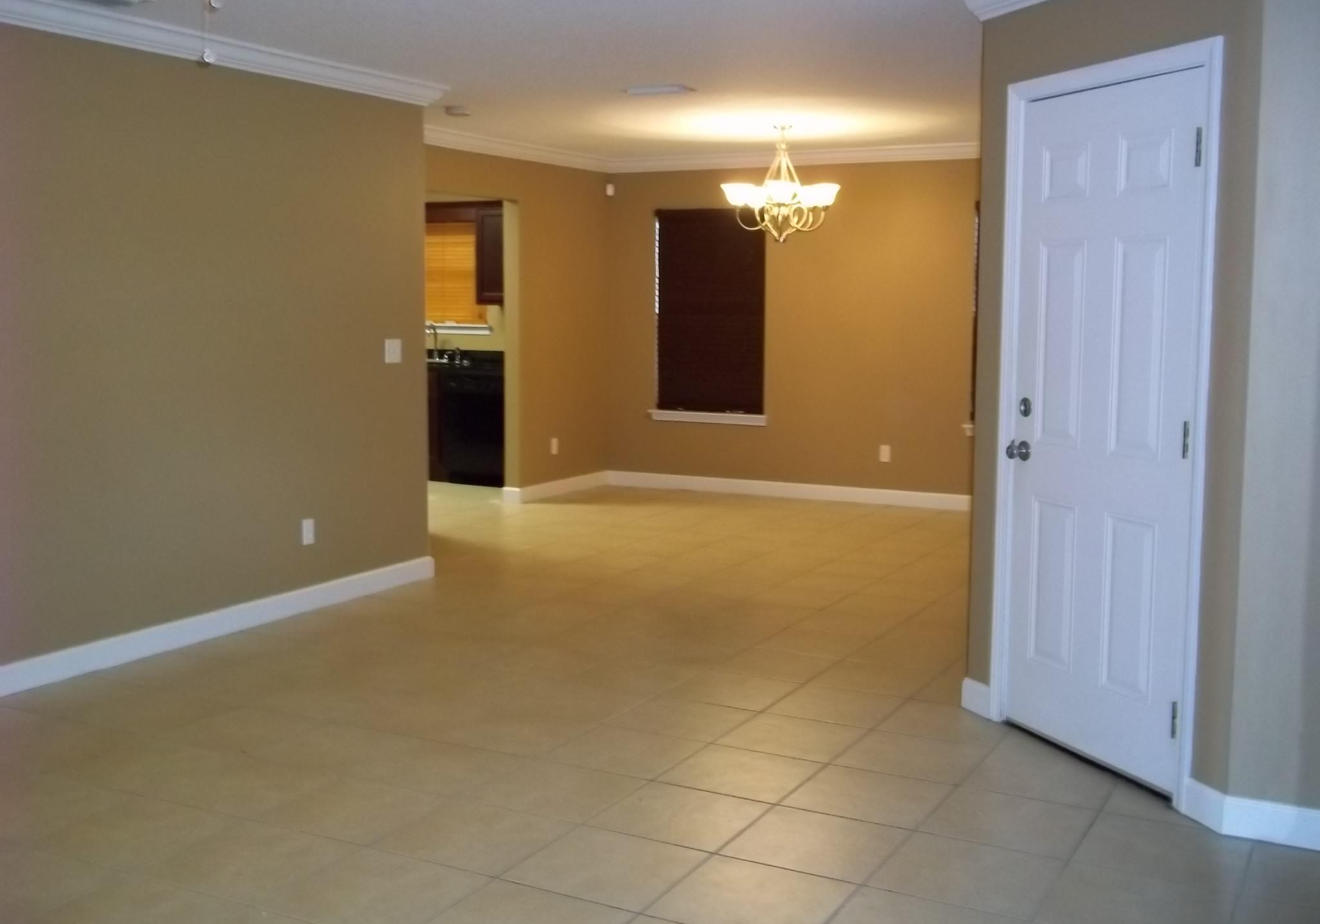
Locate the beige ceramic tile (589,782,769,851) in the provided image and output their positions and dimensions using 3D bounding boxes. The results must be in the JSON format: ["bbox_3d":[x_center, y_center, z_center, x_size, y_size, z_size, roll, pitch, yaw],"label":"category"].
[{"bbox_3d":[0.058,0.981,3.805,0.400,0.010,0.400,4,7,28],"label":"beige ceramic tile"}]

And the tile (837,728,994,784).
[{"bbox_3d":[0.793,0.929,4.327,0.400,0.010,0.400,4,7,28],"label":"tile"}]

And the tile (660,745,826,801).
[{"bbox_3d":[0.250,0.945,4.158,0.398,0.012,0.398,4,7,28],"label":"tile"}]

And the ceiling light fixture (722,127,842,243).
[{"bbox_3d":[0.742,-1.694,8.396,0.710,0.710,0.710,0,6,0],"label":"ceiling light fixture"}]

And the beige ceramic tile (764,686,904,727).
[{"bbox_3d":[0.630,0.867,4.864,0.398,0.012,0.398,4,7,28],"label":"beige ceramic tile"}]

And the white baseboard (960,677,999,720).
[{"bbox_3d":[1.113,0.825,4.776,0.018,0.108,0.195,-2,7,-21],"label":"white baseboard"}]

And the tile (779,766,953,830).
[{"bbox_3d":[0.607,0.970,3.976,0.385,0.012,0.385,4,7,28],"label":"tile"}]

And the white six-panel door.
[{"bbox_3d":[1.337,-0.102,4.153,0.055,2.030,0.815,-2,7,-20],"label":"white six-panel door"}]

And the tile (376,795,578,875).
[{"bbox_3d":[-0.487,0.996,3.647,0.385,0.012,0.385,4,7,28],"label":"tile"}]

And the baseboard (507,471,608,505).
[{"bbox_3d":[-0.733,0.176,10.232,0.140,0.107,1.222,4,7,28],"label":"baseboard"}]

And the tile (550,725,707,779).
[{"bbox_3d":[-0.107,0.918,4.322,0.400,0.012,0.400,4,7,28],"label":"tile"}]

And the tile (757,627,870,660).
[{"bbox_3d":[0.648,0.766,5.767,0.400,0.010,0.400,4,7,28],"label":"tile"}]

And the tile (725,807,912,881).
[{"bbox_3d":[0.416,1.008,3.618,0.385,0.012,0.385,4,7,28],"label":"tile"}]

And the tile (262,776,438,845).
[{"bbox_3d":[-0.841,0.976,3.829,0.398,0.012,0.398,4,7,28],"label":"tile"}]

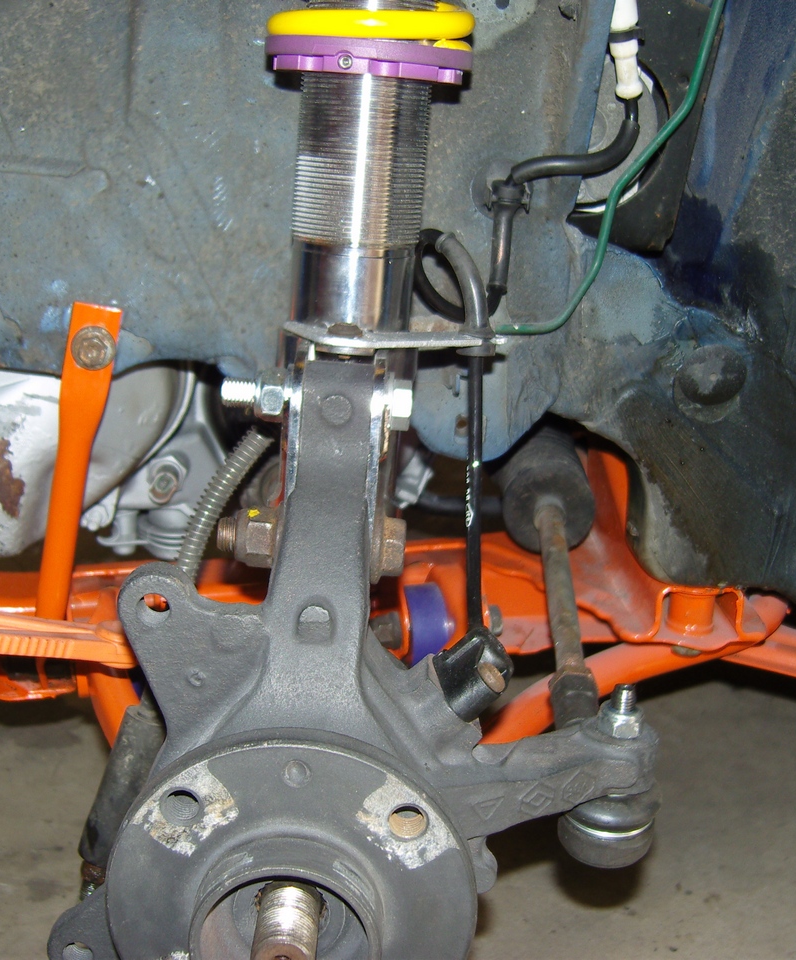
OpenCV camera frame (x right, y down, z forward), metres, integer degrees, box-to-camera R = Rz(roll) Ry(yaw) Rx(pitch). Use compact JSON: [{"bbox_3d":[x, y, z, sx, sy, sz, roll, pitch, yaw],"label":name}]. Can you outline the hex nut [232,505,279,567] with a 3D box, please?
[{"bbox_3d":[-0.056,0.023,0.495,0.017,0.024,0.021,5,1,1],"label":"hex nut"}]

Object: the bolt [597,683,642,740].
[{"bbox_3d":[0.087,0.090,0.486,0.018,0.021,0.016,8,18,17],"label":"bolt"}]

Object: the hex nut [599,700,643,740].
[{"bbox_3d":[0.087,0.094,0.488,0.018,0.010,0.016,8,18,17],"label":"hex nut"}]

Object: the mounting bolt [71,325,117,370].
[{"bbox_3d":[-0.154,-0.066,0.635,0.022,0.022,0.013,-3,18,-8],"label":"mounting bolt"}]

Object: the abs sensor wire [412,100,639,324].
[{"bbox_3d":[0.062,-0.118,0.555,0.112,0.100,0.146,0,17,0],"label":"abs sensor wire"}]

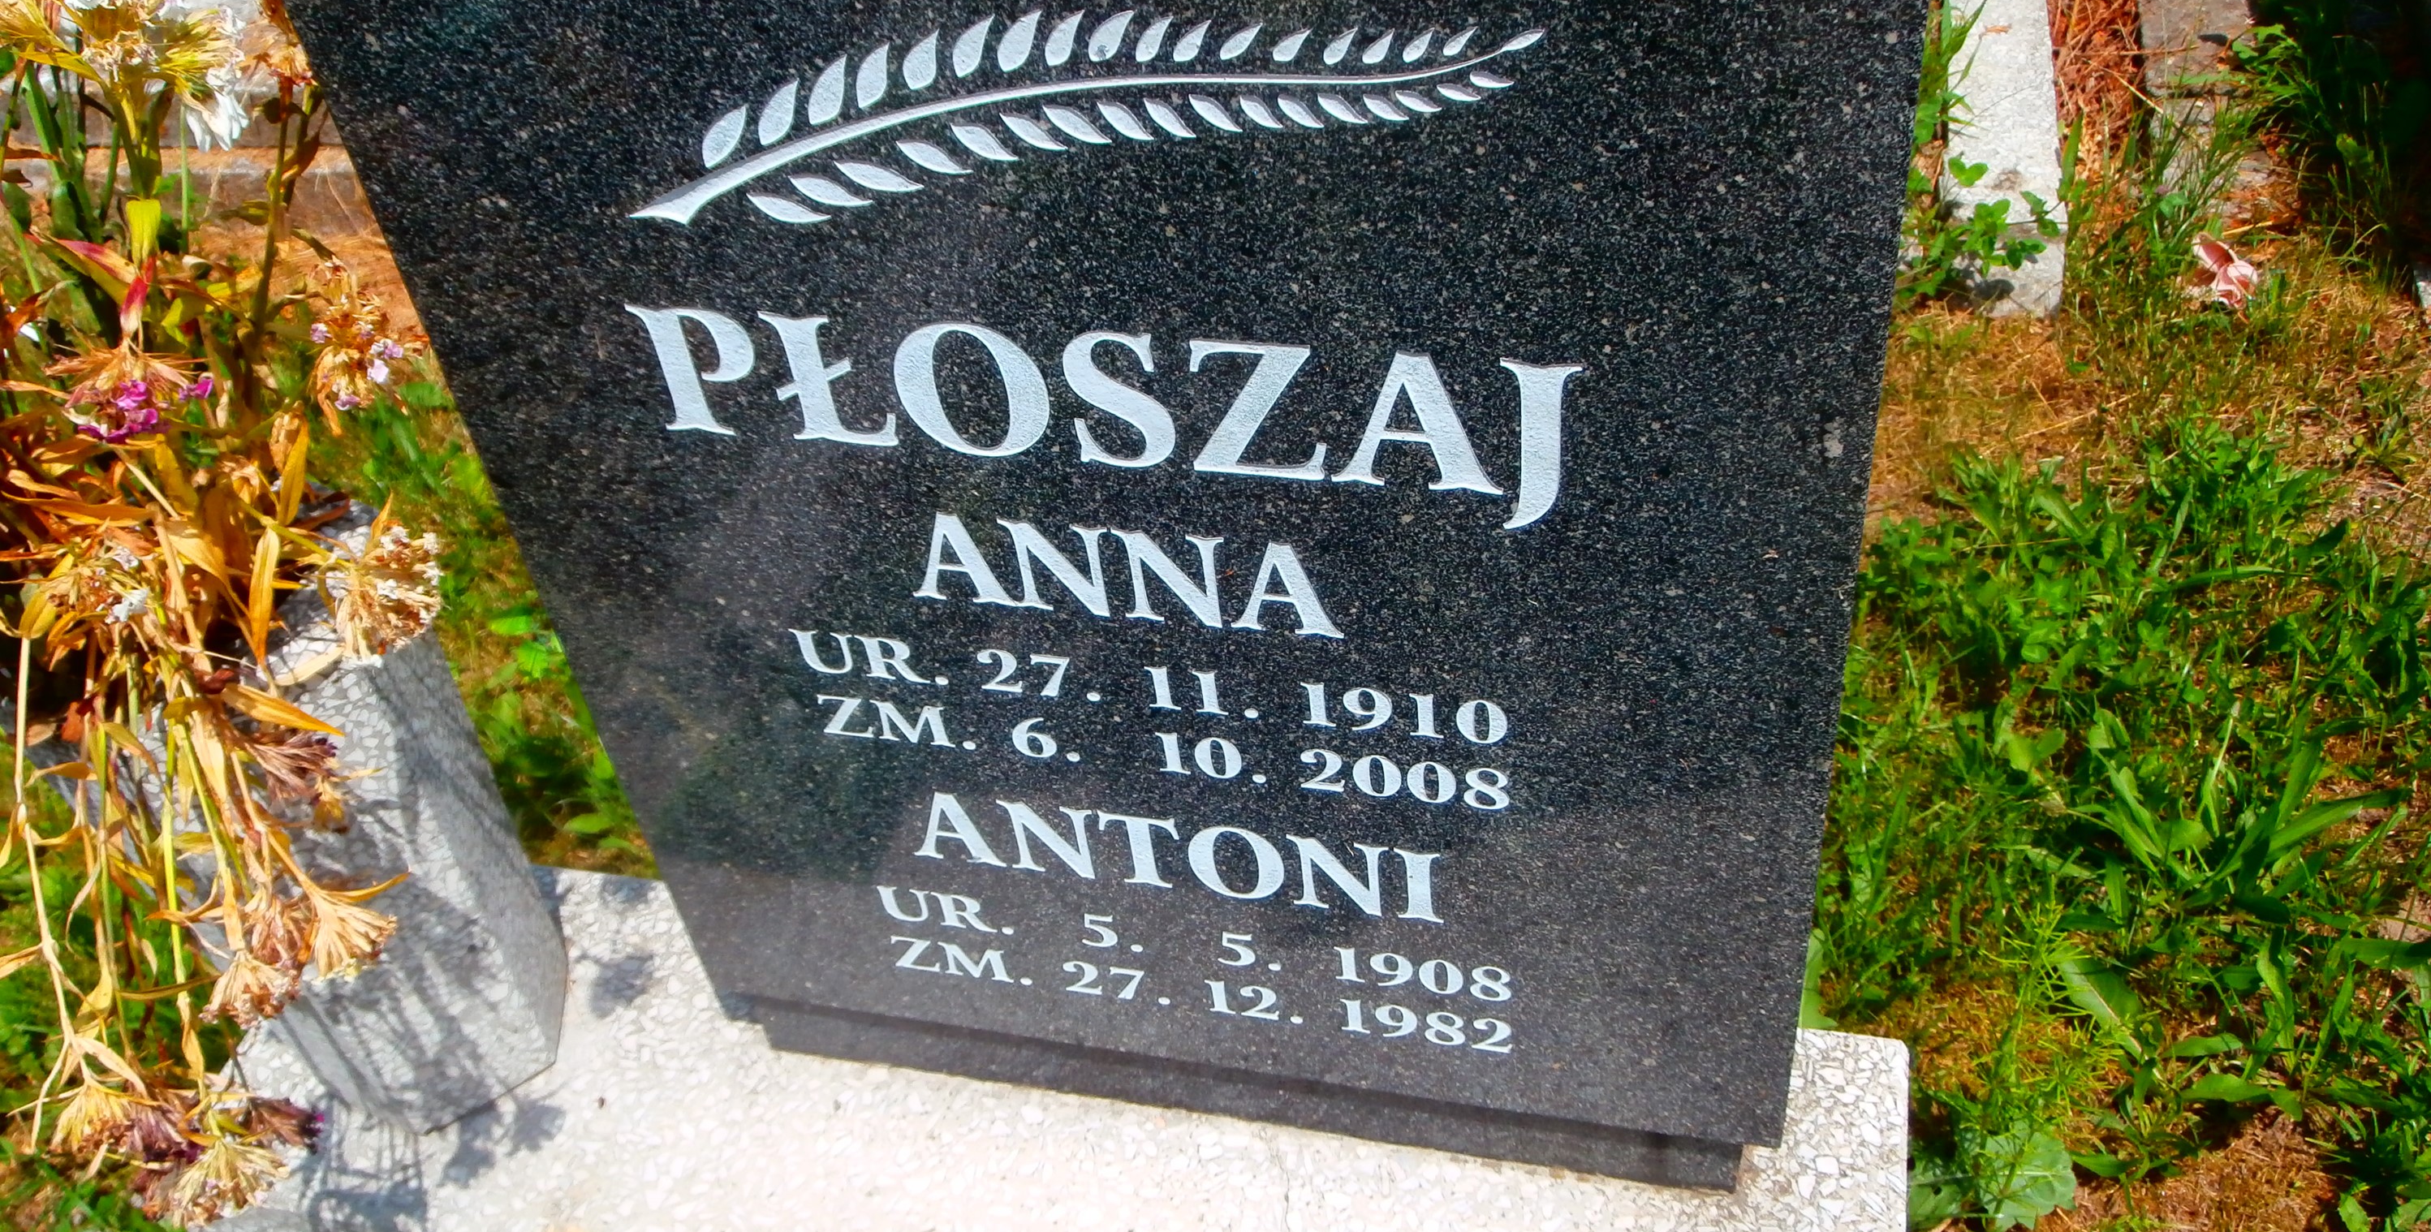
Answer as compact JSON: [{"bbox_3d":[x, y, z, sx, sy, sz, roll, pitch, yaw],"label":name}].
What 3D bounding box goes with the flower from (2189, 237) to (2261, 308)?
[{"bbox_3d":[1.044,-0.354,2.180,0.068,0.045,0.056,15,49,23],"label":"flower"}]

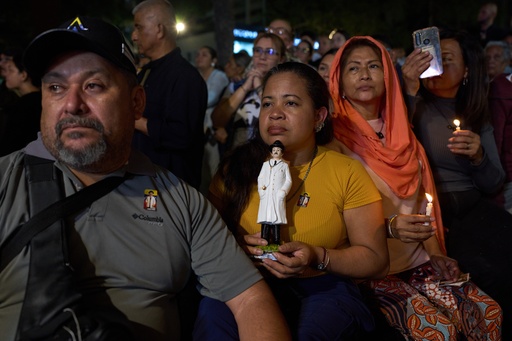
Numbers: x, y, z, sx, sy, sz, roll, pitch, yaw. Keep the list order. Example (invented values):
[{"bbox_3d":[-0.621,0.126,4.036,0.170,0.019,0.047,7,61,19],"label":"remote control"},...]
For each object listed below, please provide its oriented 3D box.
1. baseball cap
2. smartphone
[{"bbox_3d":[-0.310,-0.230,0.908,0.175,0.137,0.268,-1,-11,1],"label":"baseball cap"},{"bbox_3d":[0.566,-0.386,1.632,0.076,0.160,0.009,-9,24,16],"label":"smartphone"}]

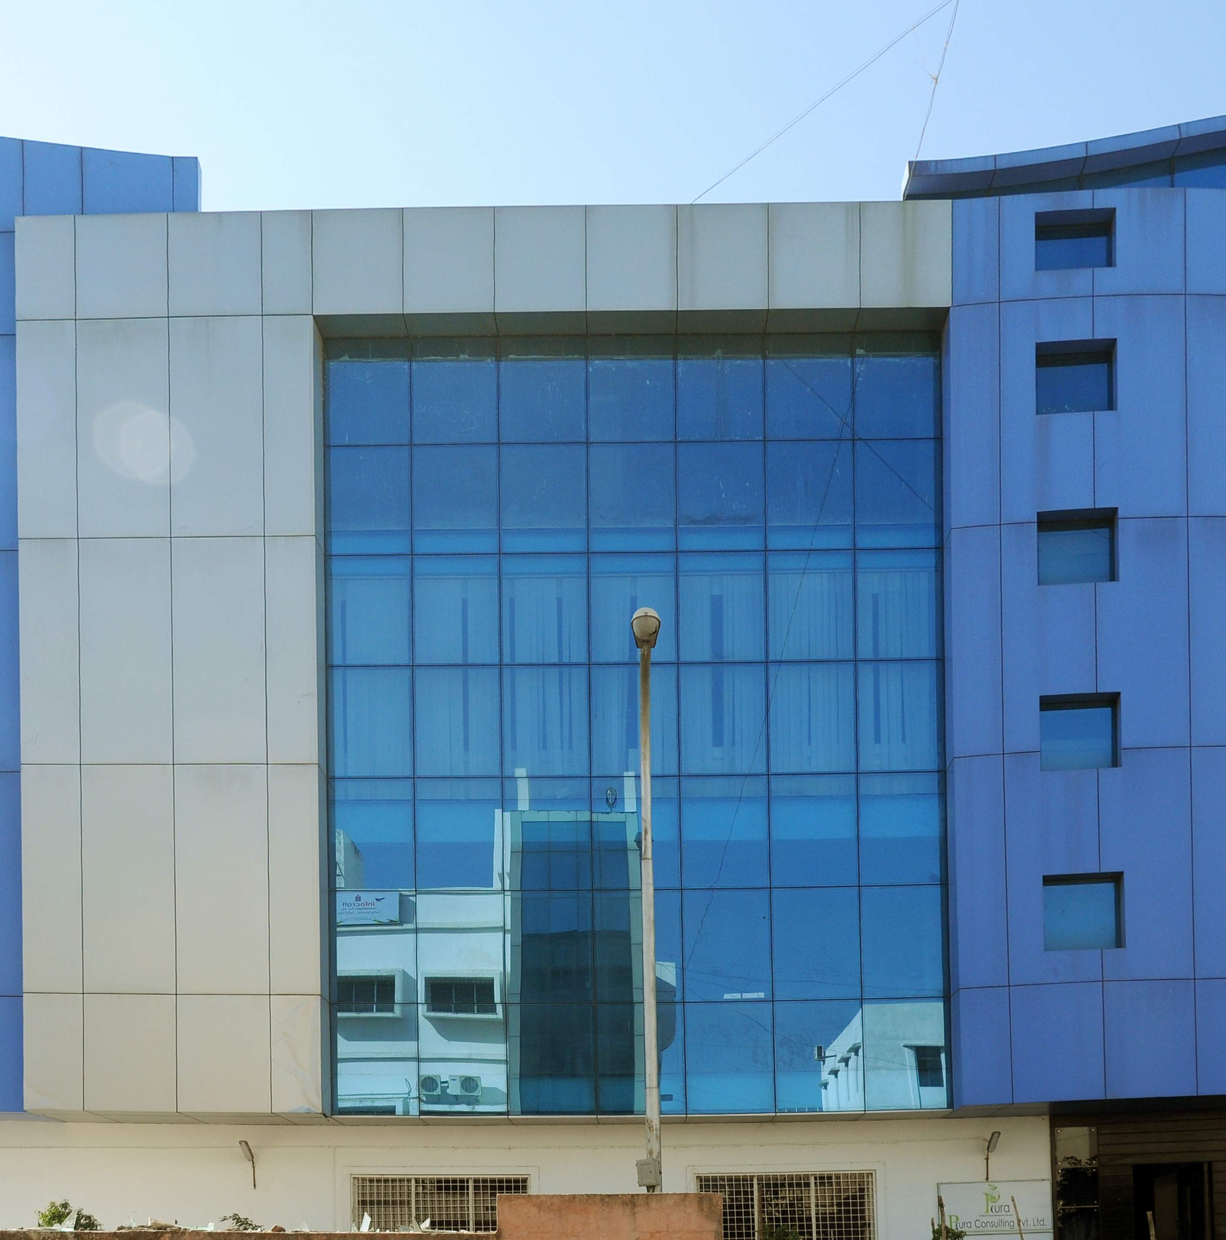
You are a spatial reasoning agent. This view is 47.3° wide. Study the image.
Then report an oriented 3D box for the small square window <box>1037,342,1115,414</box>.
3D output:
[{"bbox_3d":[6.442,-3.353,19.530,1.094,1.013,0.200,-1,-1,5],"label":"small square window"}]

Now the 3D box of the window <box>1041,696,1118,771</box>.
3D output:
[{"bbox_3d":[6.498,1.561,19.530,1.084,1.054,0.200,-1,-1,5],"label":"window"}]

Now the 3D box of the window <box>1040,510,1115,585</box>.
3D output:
[{"bbox_3d":[6.602,-1.036,19.875,1.115,1.053,0.250,-1,0,5],"label":"window"}]

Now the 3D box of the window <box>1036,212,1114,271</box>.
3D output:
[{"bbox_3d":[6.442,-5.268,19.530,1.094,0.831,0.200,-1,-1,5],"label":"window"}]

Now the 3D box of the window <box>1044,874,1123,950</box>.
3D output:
[{"bbox_3d":[6.685,4.156,19.875,1.115,1.074,0.250,-1,0,5],"label":"window"}]

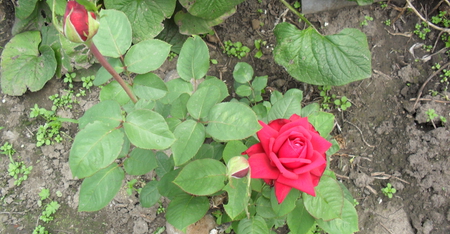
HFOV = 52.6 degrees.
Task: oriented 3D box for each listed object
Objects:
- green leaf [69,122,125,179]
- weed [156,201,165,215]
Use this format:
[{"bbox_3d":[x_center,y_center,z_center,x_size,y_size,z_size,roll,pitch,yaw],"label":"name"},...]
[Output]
[{"bbox_3d":[-0.167,0.047,0.595,0.061,0.018,0.089,42,80,15],"label":"green leaf"},{"bbox_3d":[-0.121,0.169,0.851,0.015,0.012,0.020,0,55,0],"label":"weed"}]

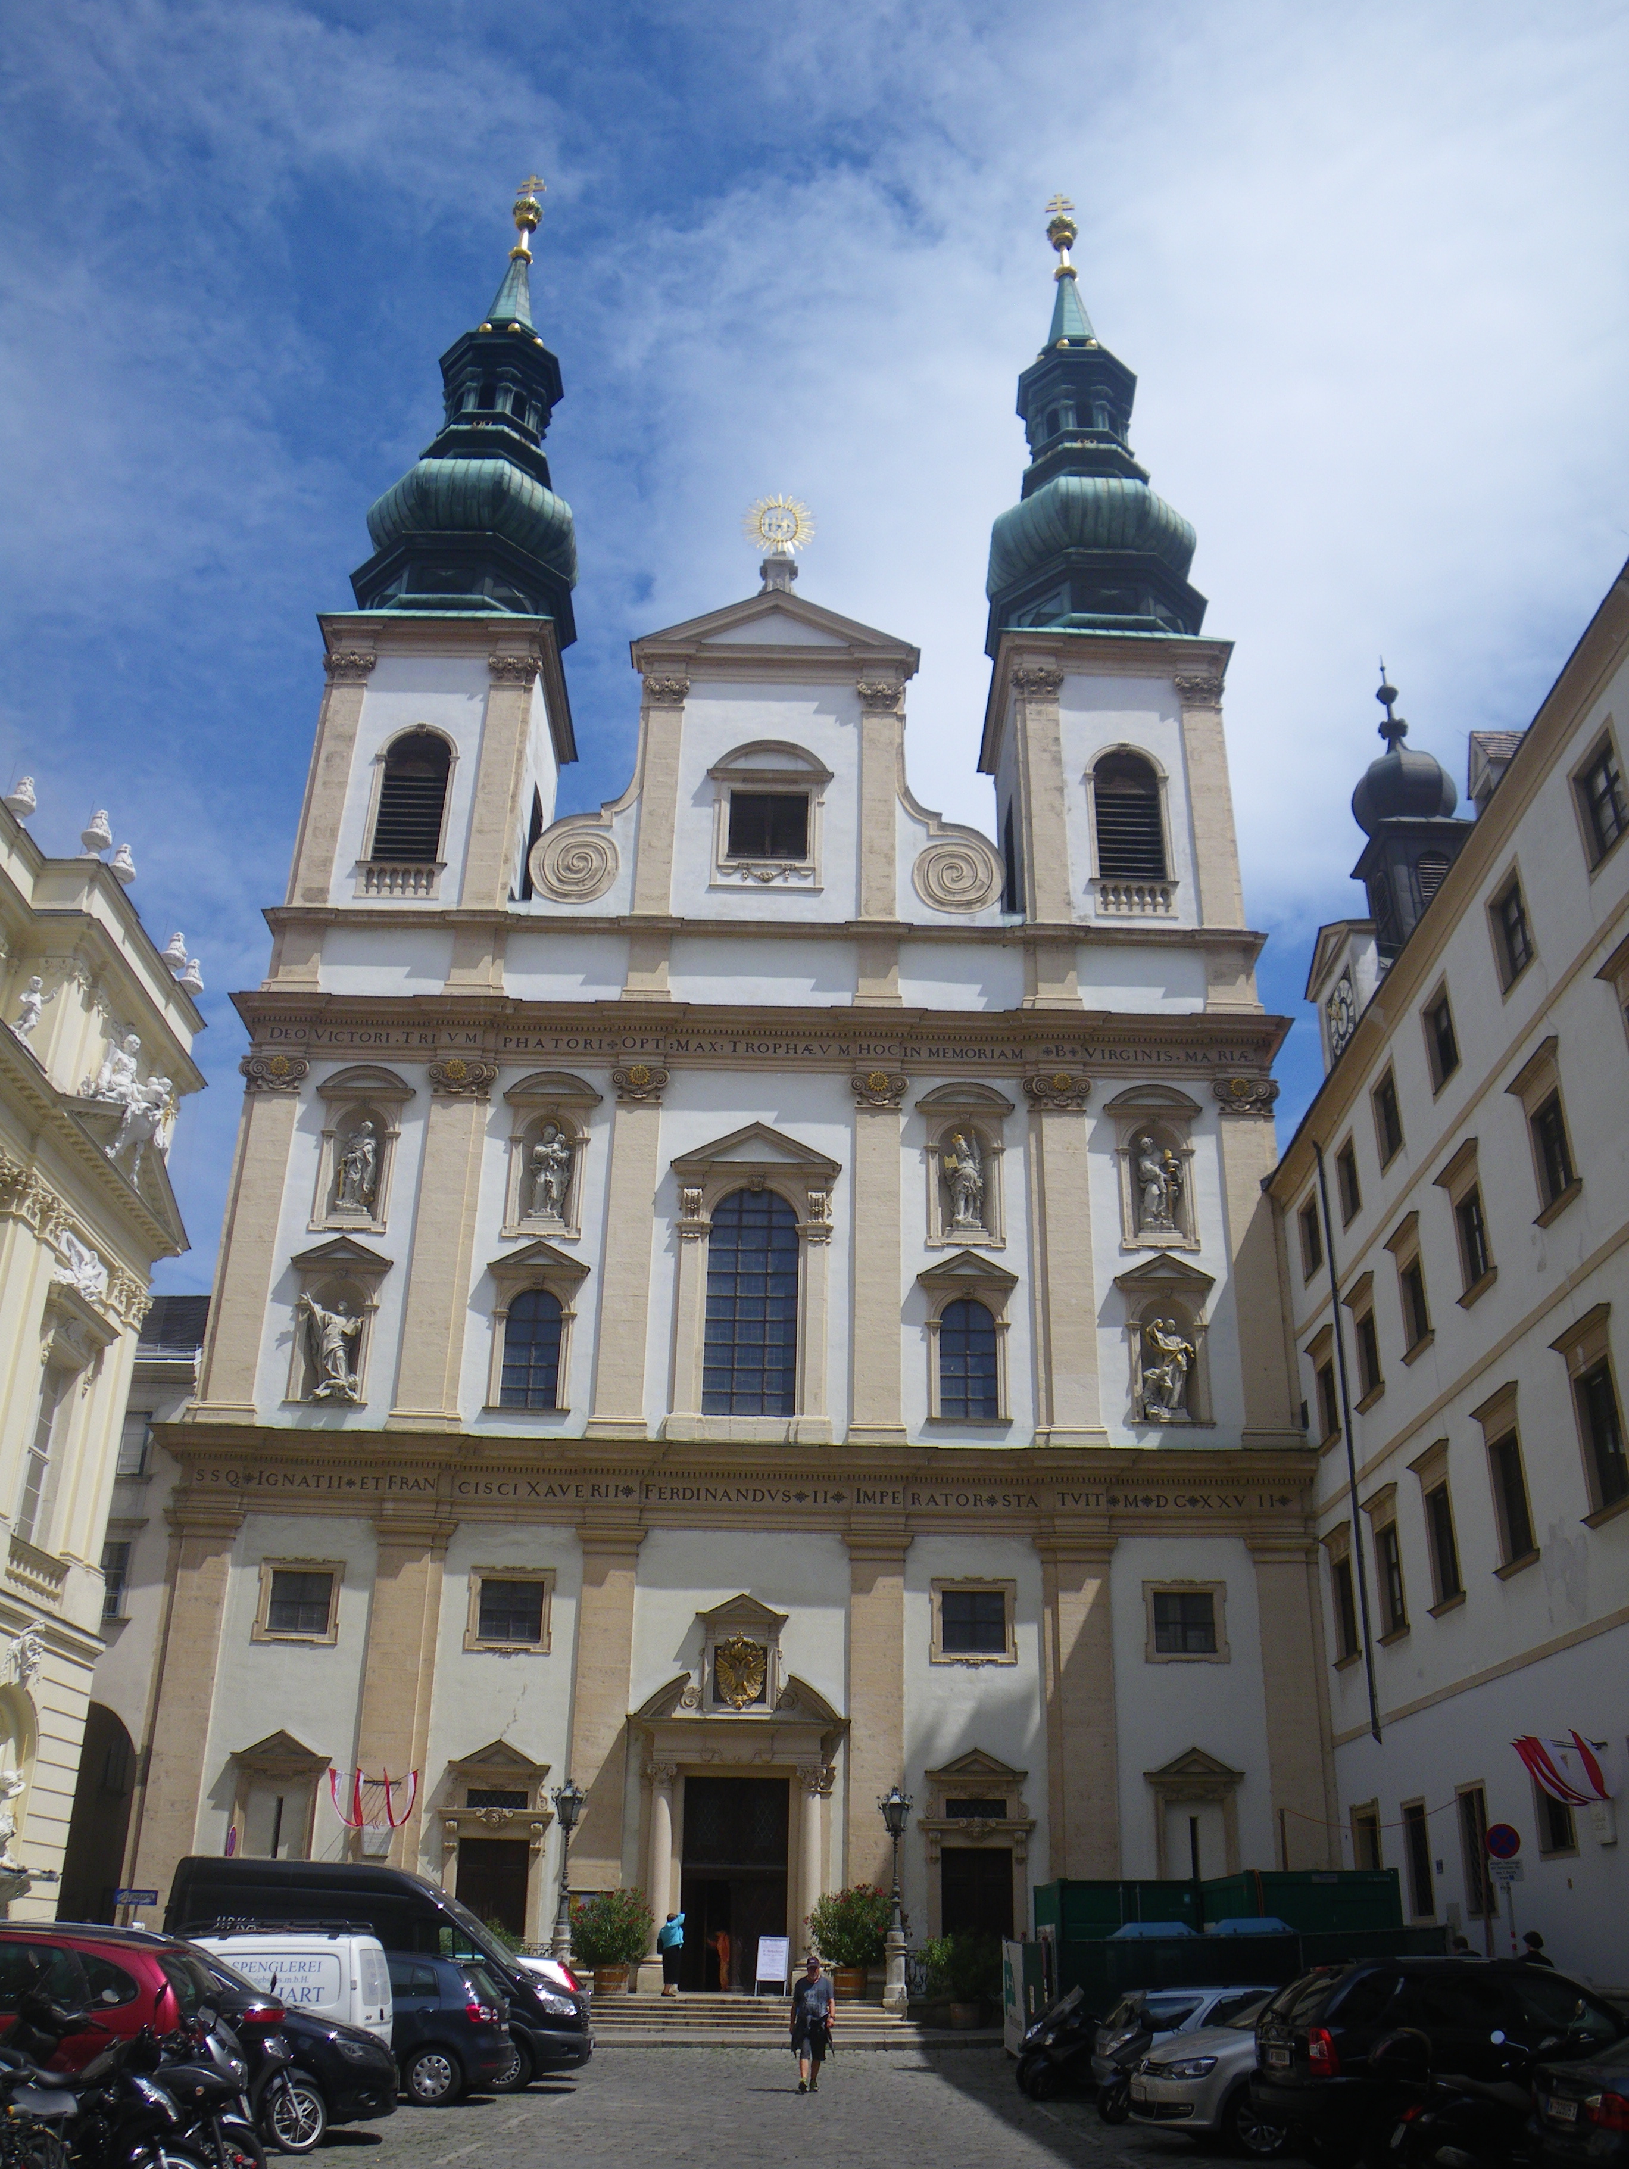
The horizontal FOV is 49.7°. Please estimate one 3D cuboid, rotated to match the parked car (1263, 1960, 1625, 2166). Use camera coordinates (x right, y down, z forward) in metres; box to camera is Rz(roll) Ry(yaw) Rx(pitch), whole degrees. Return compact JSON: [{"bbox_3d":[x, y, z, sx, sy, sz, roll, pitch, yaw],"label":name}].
[{"bbox_3d":[6.669,9.740,17.512,4.350,1.720,1.840,7,-27,-12],"label":"parked car"}]

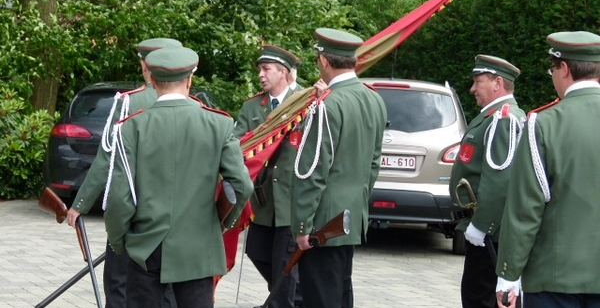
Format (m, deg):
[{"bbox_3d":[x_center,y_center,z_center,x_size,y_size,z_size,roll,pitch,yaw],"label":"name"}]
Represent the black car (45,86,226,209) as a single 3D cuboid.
[{"bbox_3d":[-1.635,-0.109,18.988,1.780,1.510,4.330,3,3,11],"label":"black car"}]

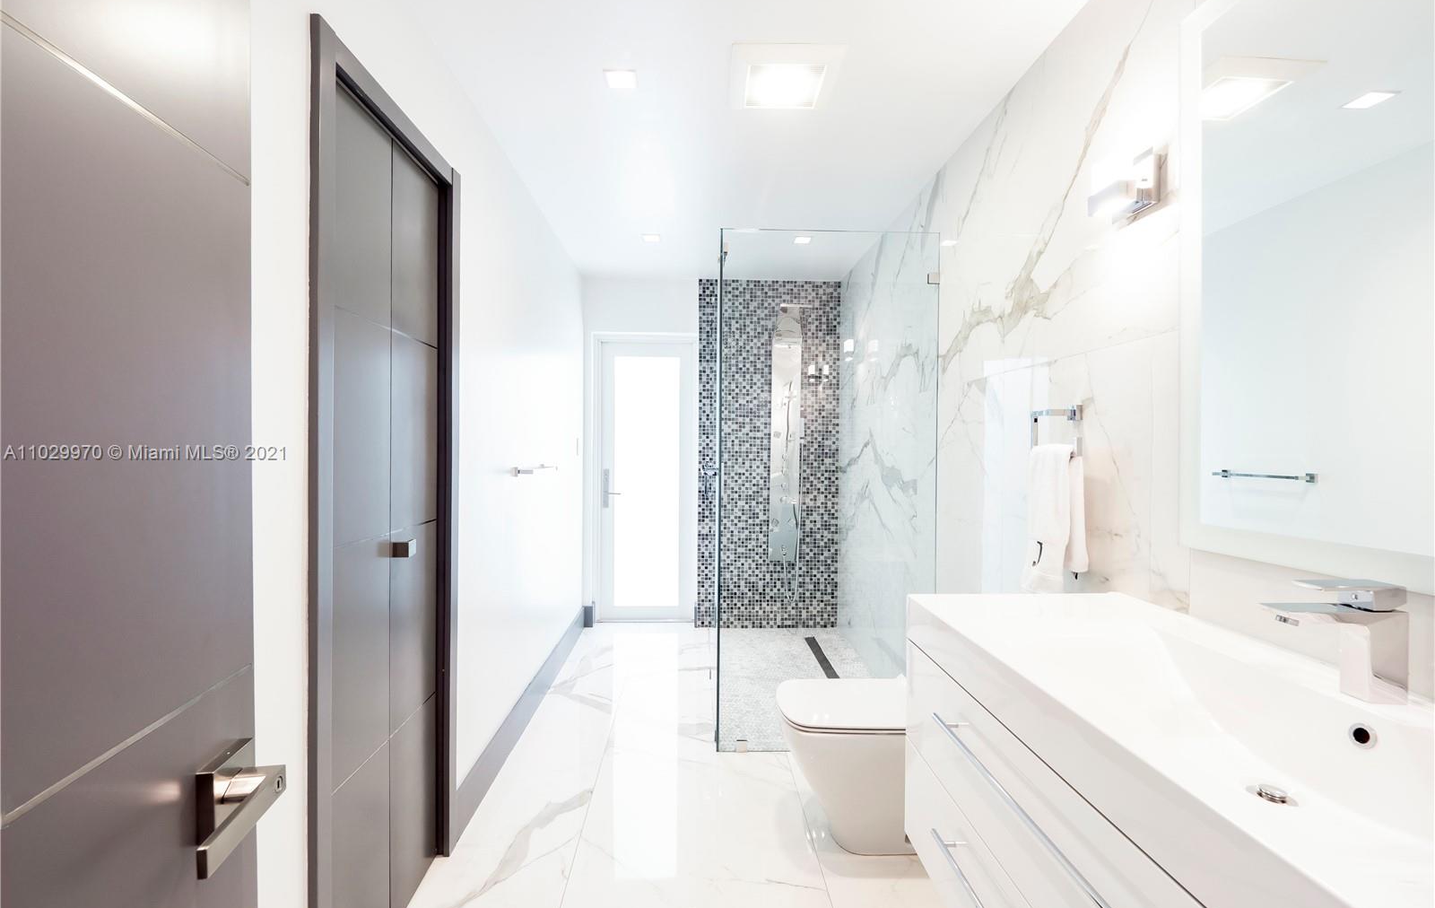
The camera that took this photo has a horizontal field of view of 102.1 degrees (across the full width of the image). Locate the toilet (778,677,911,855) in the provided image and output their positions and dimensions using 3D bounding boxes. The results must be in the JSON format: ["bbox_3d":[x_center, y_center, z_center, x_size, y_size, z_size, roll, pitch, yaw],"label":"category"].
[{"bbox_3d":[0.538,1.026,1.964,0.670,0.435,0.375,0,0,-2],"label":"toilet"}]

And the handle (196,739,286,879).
[{"bbox_3d":[-0.453,0.328,0.534,0.056,0.064,0.136,0,0,-10],"label":"handle"}]

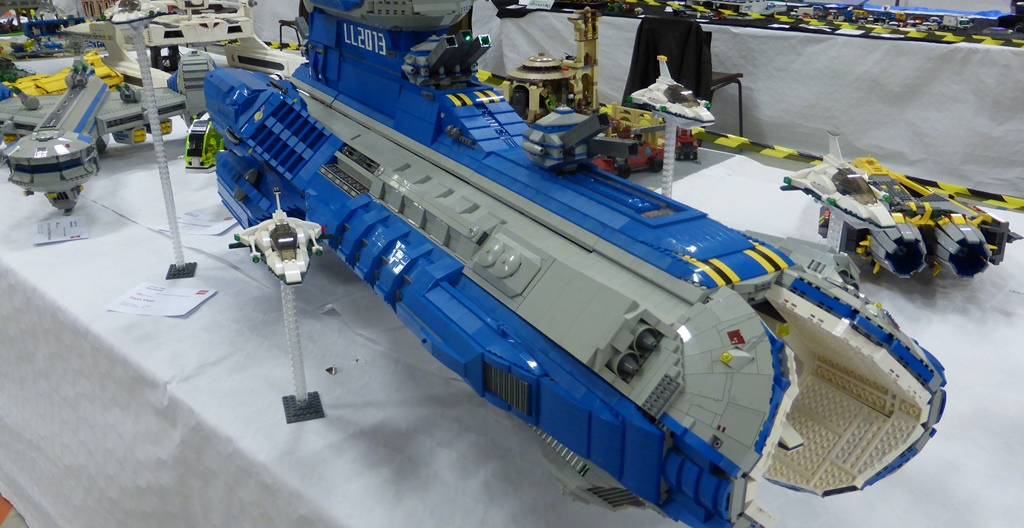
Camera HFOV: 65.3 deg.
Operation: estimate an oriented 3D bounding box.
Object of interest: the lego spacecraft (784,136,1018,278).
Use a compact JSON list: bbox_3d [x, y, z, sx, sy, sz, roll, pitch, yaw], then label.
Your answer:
[{"bbox_3d":[0.472,-0.081,0.998,0.275,0.157,0.230,-3,23,-8],"label":"lego spacecraft"}]

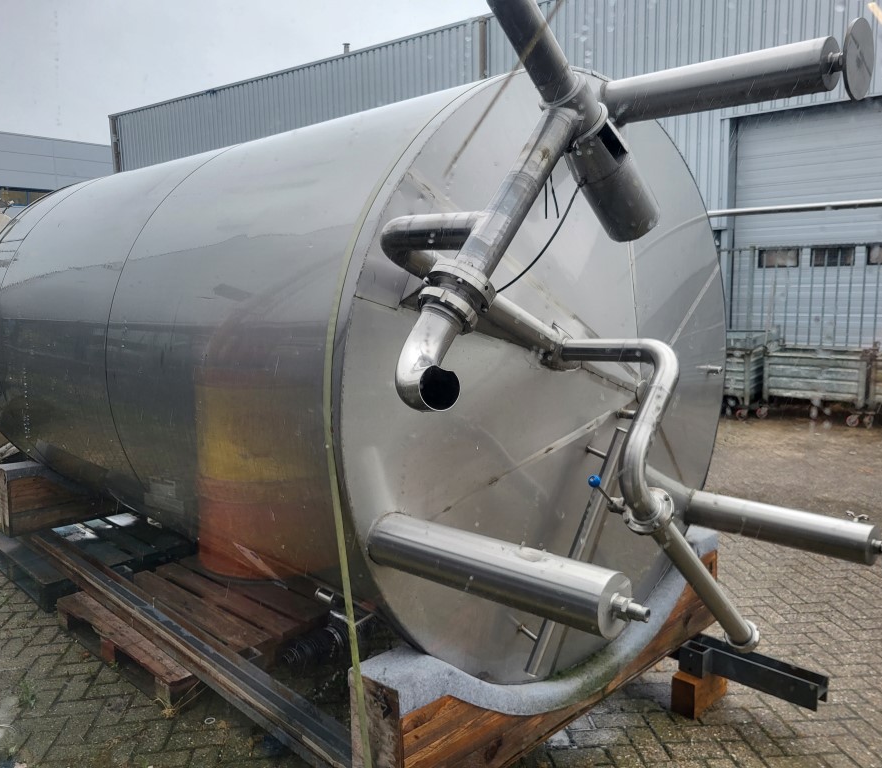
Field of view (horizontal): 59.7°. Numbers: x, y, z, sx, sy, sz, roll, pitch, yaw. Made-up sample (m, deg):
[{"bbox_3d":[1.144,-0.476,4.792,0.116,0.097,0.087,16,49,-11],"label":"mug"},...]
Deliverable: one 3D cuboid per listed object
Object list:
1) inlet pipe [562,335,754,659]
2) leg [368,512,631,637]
[{"bbox_3d":[0.800,0.423,2.800,0.555,1.190,0.565,7,56,46],"label":"inlet pipe"},{"bbox_3d":[0.120,0.507,2.125,0.830,0.164,0.164,5,10,45],"label":"leg"}]

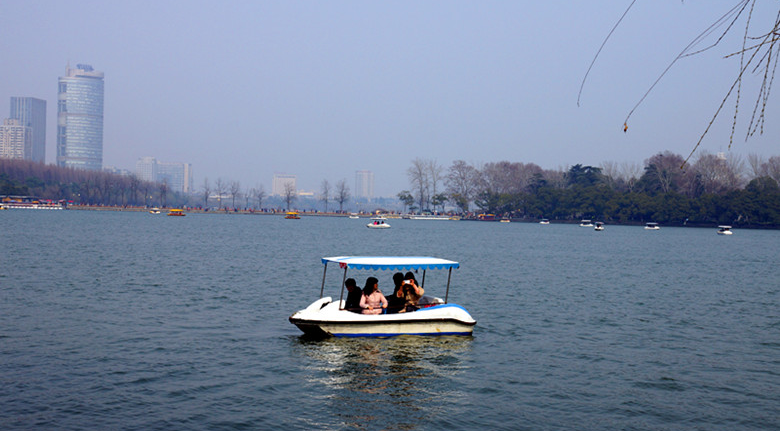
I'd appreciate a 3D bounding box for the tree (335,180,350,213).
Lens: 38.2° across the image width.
[{"bbox_3d":[-18.985,-7.794,450.000,6.400,13.990,6.400,1,0,0],"label":"tree"}]

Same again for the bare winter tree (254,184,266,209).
[{"bbox_3d":[-54.634,-7.805,475.000,5.200,12.230,5.200,1,0,0],"label":"bare winter tree"}]

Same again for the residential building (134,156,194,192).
[{"bbox_3d":[-321.876,-48.317,1600.000,78.000,70.000,36.000,1,0,-18],"label":"residential building"}]

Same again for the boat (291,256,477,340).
[{"bbox_3d":[-0.162,1.537,21.500,3.450,1.500,1.600,1,0,-19],"label":"boat"}]

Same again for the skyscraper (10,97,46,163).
[{"bbox_3d":[-474.536,-84.785,1480.000,28.000,141.000,38.000,1,0,6],"label":"skyscraper"}]

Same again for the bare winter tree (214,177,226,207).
[{"bbox_3d":[-71.510,-9.070,475.000,5.000,13.080,5.000,1,0,0],"label":"bare winter tree"}]

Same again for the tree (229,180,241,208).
[{"bbox_3d":[-65.603,-8.649,475.000,5.000,12.230,5.000,1,0,0],"label":"tree"}]

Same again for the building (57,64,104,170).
[{"bbox_3d":[-349.112,-91.367,1270.000,50.000,157.000,47.000,1,0,-6],"label":"building"}]

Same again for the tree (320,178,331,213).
[{"bbox_3d":[-25.779,-7.794,450.000,4.500,13.990,4.500,1,0,0],"label":"tree"}]

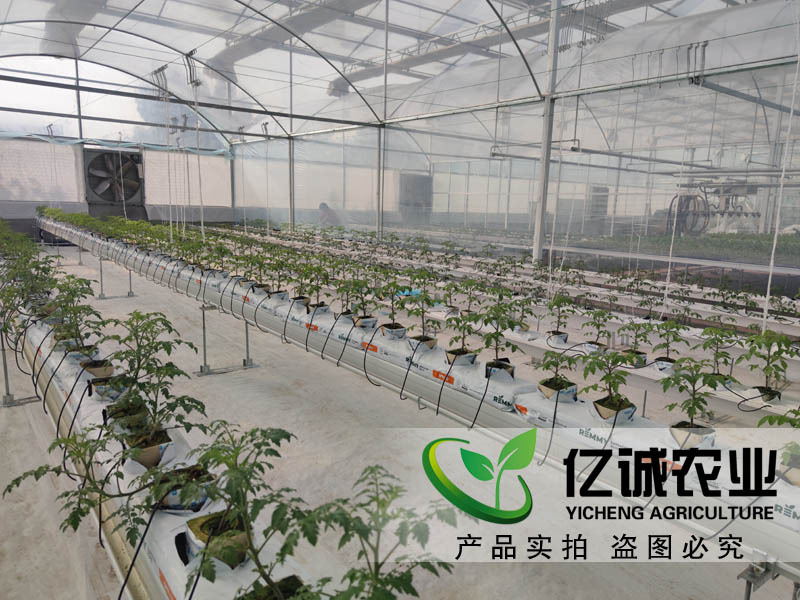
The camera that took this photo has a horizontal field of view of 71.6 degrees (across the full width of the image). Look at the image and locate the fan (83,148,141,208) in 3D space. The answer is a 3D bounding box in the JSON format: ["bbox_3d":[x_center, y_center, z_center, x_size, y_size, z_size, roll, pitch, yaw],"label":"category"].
[{"bbox_3d":[-7.780,-3.344,15.142,1.420,1.420,0.400,-6,13,-38],"label":"fan"}]

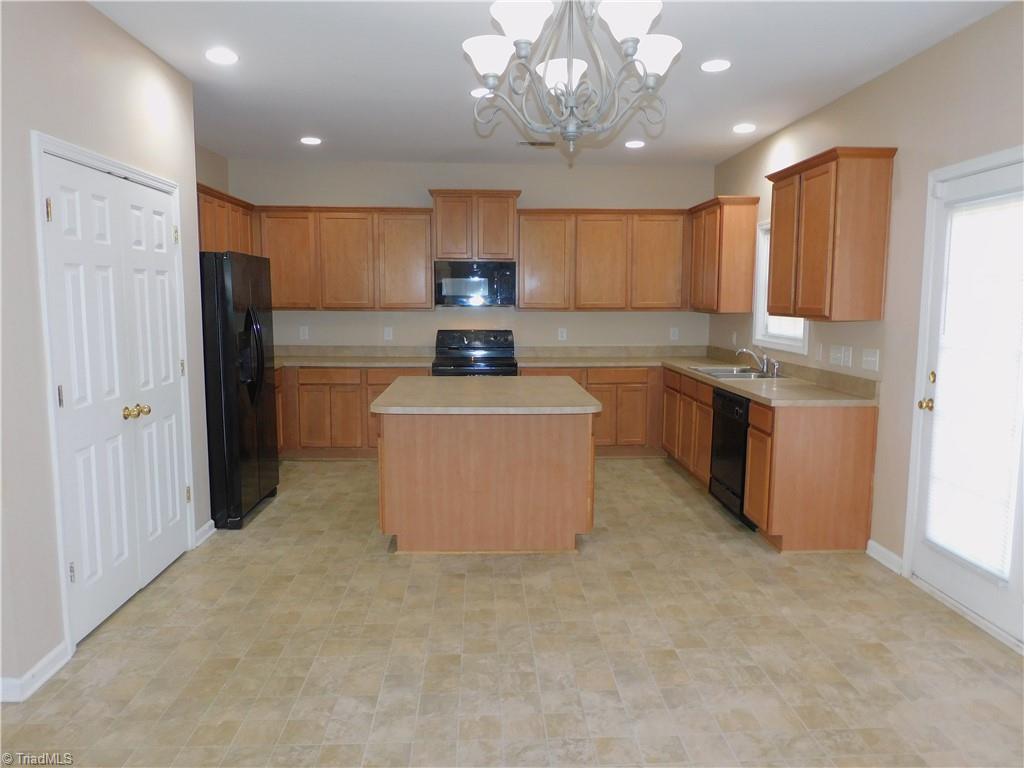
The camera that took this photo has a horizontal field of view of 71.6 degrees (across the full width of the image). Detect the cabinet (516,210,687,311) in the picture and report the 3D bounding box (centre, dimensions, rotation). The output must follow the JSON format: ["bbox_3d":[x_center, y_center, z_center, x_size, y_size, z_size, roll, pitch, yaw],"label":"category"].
[{"bbox_3d":[0.860,-1.169,6.812,1.652,0.948,0.325,0,7,-2],"label":"cabinet"}]

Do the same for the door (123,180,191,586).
[{"bbox_3d":[-1.925,-0.019,3.816,0.044,2.030,0.627,0,7,-3],"label":"door"}]

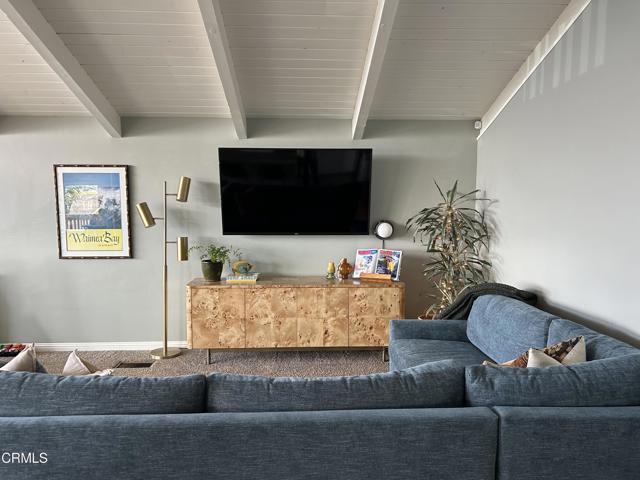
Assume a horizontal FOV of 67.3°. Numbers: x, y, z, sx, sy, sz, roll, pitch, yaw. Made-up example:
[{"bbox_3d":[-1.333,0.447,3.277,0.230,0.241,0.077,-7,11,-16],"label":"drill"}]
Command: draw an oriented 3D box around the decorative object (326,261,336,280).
[{"bbox_3d":[0.112,0.301,4.688,0.082,0.166,0.082,0,6,-3],"label":"decorative object"}]

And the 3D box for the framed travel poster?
[{"bbox_3d":[-2.192,-0.271,4.652,0.695,0.900,0.030,0,6,-3],"label":"framed travel poster"}]

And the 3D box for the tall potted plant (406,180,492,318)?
[{"bbox_3d":[1.155,0.319,4.318,0.760,1.690,0.700,0,6,-3],"label":"tall potted plant"}]

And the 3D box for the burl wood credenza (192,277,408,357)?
[{"bbox_3d":[-0.214,0.761,4.605,1.965,0.735,0.450,0,6,-3],"label":"burl wood credenza"}]

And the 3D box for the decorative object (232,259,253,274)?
[{"bbox_3d":[-0.734,0.260,4.612,0.200,0.145,0.080,0,6,-3],"label":"decorative object"}]

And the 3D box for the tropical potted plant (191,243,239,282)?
[{"bbox_3d":[-1.001,0.203,4.604,0.480,0.375,0.360,0,6,-3],"label":"tropical potted plant"}]

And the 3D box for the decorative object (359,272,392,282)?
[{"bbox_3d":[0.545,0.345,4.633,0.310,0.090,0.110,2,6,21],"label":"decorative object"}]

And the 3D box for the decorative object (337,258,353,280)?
[{"bbox_3d":[0.243,0.282,4.702,0.145,0.205,0.110,0,6,-3],"label":"decorative object"}]

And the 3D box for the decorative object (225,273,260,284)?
[{"bbox_3d":[-0.726,0.361,4.608,0.285,0.060,0.200,0,6,2],"label":"decorative object"}]

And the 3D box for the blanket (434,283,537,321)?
[{"bbox_3d":[1.214,0.478,3.622,0.660,0.320,0.440,0,6,-3],"label":"blanket"}]

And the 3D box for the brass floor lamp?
[{"bbox_3d":[-1.473,0.255,4.582,0.519,1.710,0.310,0,4,-2],"label":"brass floor lamp"}]

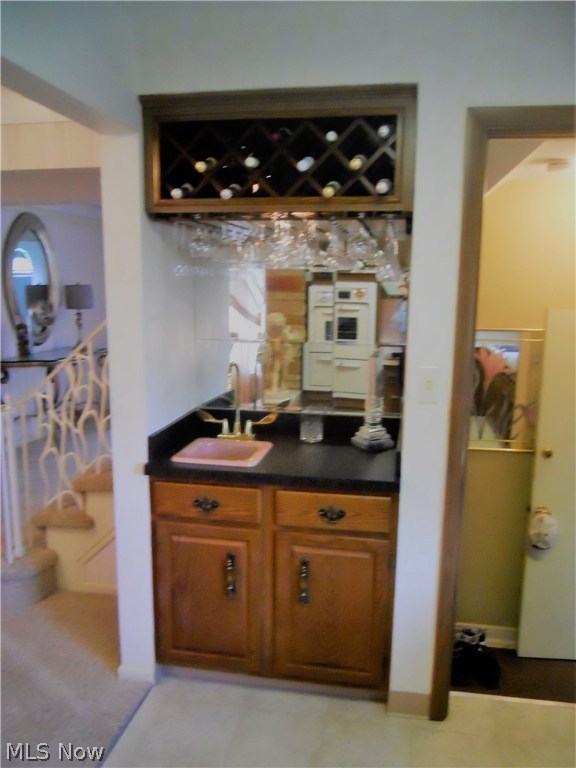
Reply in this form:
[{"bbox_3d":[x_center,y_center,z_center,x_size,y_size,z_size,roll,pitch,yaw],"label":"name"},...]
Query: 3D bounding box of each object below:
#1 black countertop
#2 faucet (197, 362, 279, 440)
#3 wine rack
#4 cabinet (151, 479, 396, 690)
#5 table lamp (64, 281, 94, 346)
[{"bbox_3d":[-0.014,0.241,2.494,0.912,0.137,0.591,2,10,9],"label":"black countertop"},{"bbox_3d":[-0.222,0.075,2.620,0.356,0.337,0.155,2,10,9],"label":"faucet"},{"bbox_3d":[-0.025,-0.781,2.180,0.912,0.390,0.319,2,10,9],"label":"wine rack"},{"bbox_3d":[-0.018,0.689,2.579,0.908,0.774,0.568,2,10,9],"label":"cabinet"},{"bbox_3d":[-2.296,-0.736,6.776,0.306,0.722,0.306,2,10,9],"label":"table lamp"}]

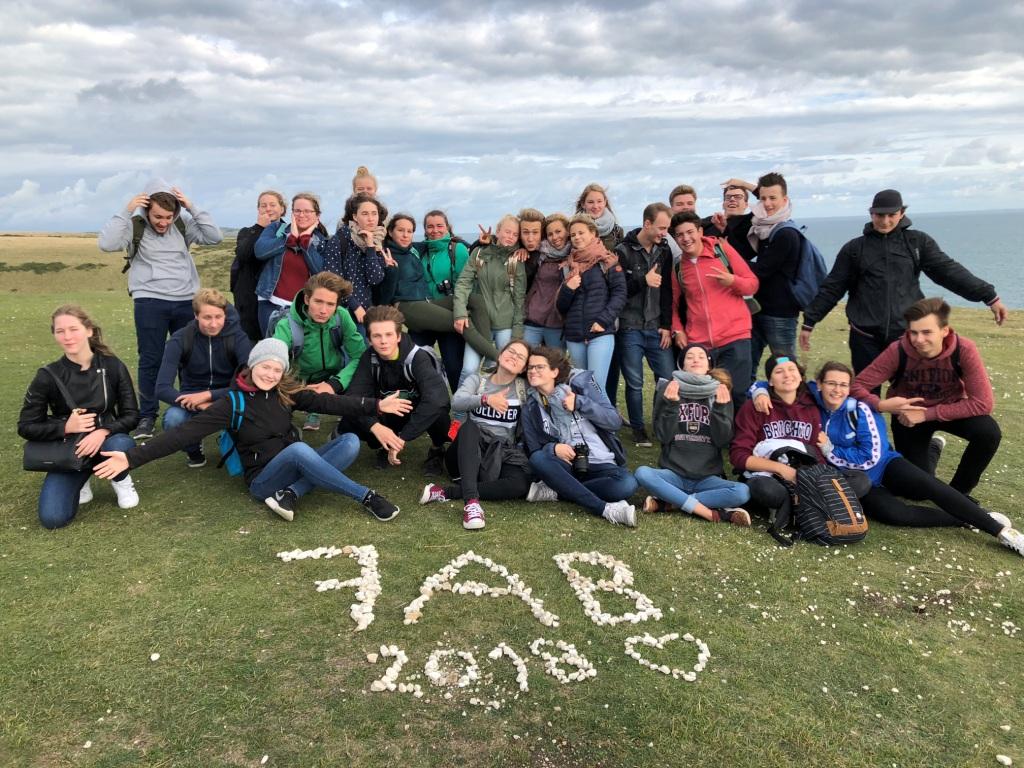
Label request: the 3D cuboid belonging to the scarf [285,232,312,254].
[{"bbox_3d":[-1.327,-0.874,5.150,0.180,0.140,0.160,-4,11,-9],"label":"scarf"}]

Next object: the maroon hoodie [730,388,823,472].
[{"bbox_3d":[1.486,0.282,4.620,0.520,0.520,0.400,1,11,11],"label":"maroon hoodie"}]

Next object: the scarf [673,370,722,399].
[{"bbox_3d":[1.007,0.008,4.520,0.270,0.180,0.220,-1,11,7],"label":"scarf"}]

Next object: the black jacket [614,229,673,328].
[{"bbox_3d":[0.889,-0.700,5.600,0.450,0.680,0.310,-7,11,-25],"label":"black jacket"}]

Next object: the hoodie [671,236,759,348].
[{"bbox_3d":[1.186,-0.536,4.850,0.550,0.680,0.340,0,11,11],"label":"hoodie"}]

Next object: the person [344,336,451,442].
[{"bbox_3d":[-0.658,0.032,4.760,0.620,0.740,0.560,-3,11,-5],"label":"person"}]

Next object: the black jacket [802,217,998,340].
[{"bbox_3d":[2.367,-0.643,5.100,1.140,0.740,0.360,1,11,16],"label":"black jacket"}]

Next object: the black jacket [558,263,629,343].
[{"bbox_3d":[0.515,-0.534,5.300,0.460,0.570,0.350,1,11,17],"label":"black jacket"}]

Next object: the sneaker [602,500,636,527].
[{"bbox_3d":[0.552,0.670,4.250,0.120,0.100,0.250,21,13,-6],"label":"sneaker"}]

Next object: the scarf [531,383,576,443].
[{"bbox_3d":[0.227,0.152,4.420,0.260,0.340,0.200,-11,11,6],"label":"scarf"}]

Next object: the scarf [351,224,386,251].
[{"bbox_3d":[-0.953,-0.979,5.500,0.250,0.200,0.240,-5,11,-14],"label":"scarf"}]

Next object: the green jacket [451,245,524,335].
[{"bbox_3d":[-0.149,-0.634,5.500,0.500,0.640,0.290,-1,10,7],"label":"green jacket"}]

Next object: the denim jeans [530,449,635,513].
[{"bbox_3d":[0.396,0.482,4.556,0.610,0.320,0.530,-1,10,6],"label":"denim jeans"}]

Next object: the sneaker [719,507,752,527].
[{"bbox_3d":[1.071,0.635,3.970,0.095,0.090,0.240,-8,11,-43],"label":"sneaker"}]

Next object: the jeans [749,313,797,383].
[{"bbox_3d":[1.626,-0.034,5.170,0.400,0.930,0.320,-10,13,-34],"label":"jeans"}]

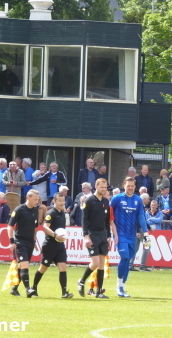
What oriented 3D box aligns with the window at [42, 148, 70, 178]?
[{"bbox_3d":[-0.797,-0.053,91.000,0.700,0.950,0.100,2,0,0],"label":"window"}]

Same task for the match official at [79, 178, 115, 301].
[{"bbox_3d":[0.142,1.102,54.400,0.550,1.880,0.550,2,0,-40],"label":"match official"}]

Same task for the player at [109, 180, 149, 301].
[{"bbox_3d":[0.682,1.099,55.300,0.620,1.930,0.460,2,-1,-16],"label":"player"}]

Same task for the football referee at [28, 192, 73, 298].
[{"bbox_3d":[-0.565,1.211,54.400,0.530,1.680,0.700,3,-1,-38],"label":"football referee"}]

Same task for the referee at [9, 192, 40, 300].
[{"bbox_3d":[-0.982,1.177,54.400,0.520,1.710,0.480,3,-1,-41],"label":"referee"}]

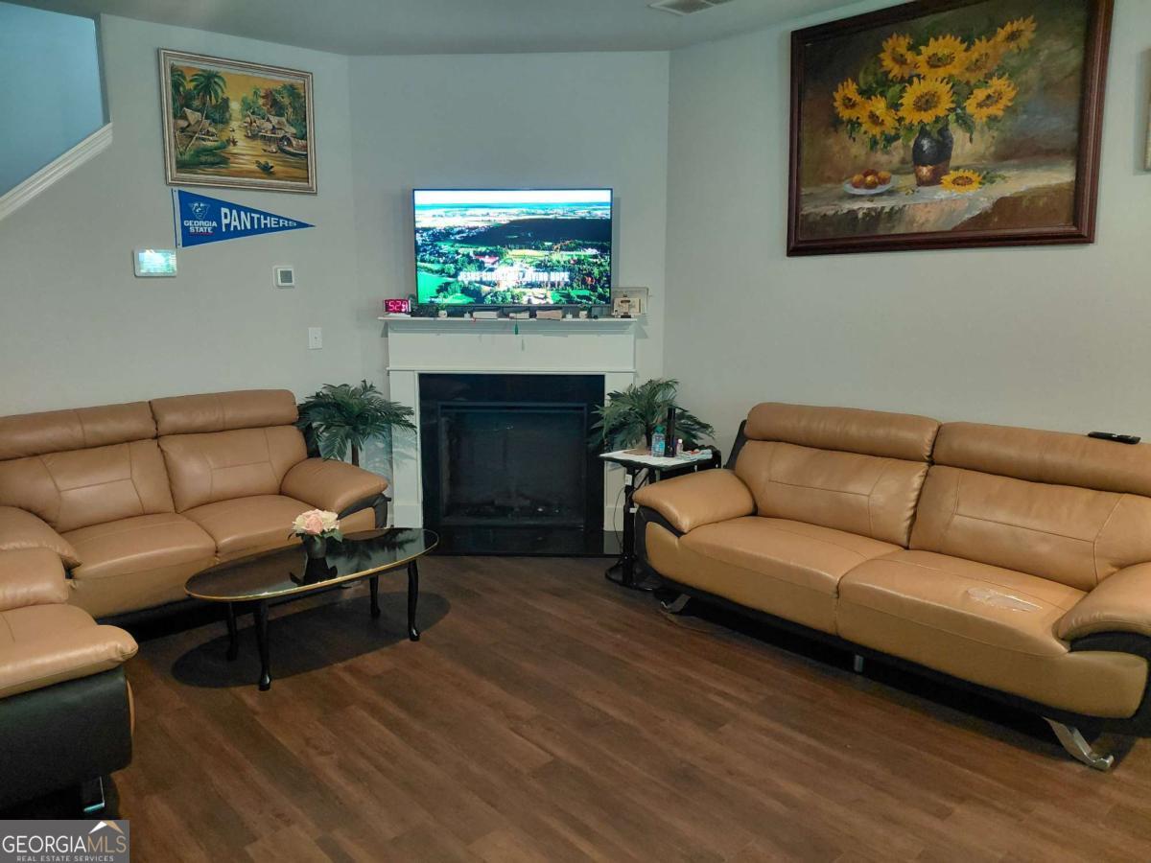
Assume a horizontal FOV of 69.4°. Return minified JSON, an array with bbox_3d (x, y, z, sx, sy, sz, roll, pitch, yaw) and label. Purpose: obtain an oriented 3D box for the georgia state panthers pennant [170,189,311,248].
[{"bbox_3d":[-1.880,-1.198,4.765,0.756,0.312,0.012,-6,10,-34],"label":"georgia state panthers pennant"}]

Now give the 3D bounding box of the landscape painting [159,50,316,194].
[{"bbox_3d":[-1.876,-1.711,4.676,0.807,0.684,0.045,-6,10,-34],"label":"landscape painting"}]

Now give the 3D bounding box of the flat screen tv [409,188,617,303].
[{"bbox_3d":[-0.378,-1.108,5.048,1.204,0.700,0.065,0,9,3],"label":"flat screen tv"}]

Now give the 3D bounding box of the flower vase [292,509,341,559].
[{"bbox_3d":[-1.070,0.420,3.415,0.182,0.186,0.202,8,12,42],"label":"flower vase"}]

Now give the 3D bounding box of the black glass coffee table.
[{"bbox_3d":[-1.036,0.709,3.425,0.575,0.387,1.140,8,12,42],"label":"black glass coffee table"}]

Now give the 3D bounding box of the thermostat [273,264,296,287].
[{"bbox_3d":[-1.722,-0.912,4.910,0.124,0.124,0.028,-6,10,-34],"label":"thermostat"}]

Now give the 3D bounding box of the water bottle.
[{"bbox_3d":[0.422,0.049,4.213,0.065,0.158,0.065,8,12,42],"label":"water bottle"}]

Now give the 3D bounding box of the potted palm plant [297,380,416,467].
[{"bbox_3d":[-1.321,0.172,5.051,0.717,0.968,0.681,0,9,3],"label":"potted palm plant"}]

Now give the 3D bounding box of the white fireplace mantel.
[{"bbox_3d":[-0.401,-0.032,5.149,1.545,1.331,0.220,0,9,3],"label":"white fireplace mantel"}]

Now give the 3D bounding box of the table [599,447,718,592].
[{"bbox_3d":[0.453,0.443,4.305,0.480,0.650,0.447,-7,11,-41],"label":"table"}]

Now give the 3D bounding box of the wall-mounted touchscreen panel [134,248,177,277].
[{"bbox_3d":[-2.287,-0.914,4.523,0.212,0.151,0.028,-6,10,-34],"label":"wall-mounted touchscreen panel"}]

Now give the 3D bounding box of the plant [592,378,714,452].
[{"bbox_3d":[0.454,0.178,4.931,0.722,0.990,0.686,0,9,3],"label":"plant"}]

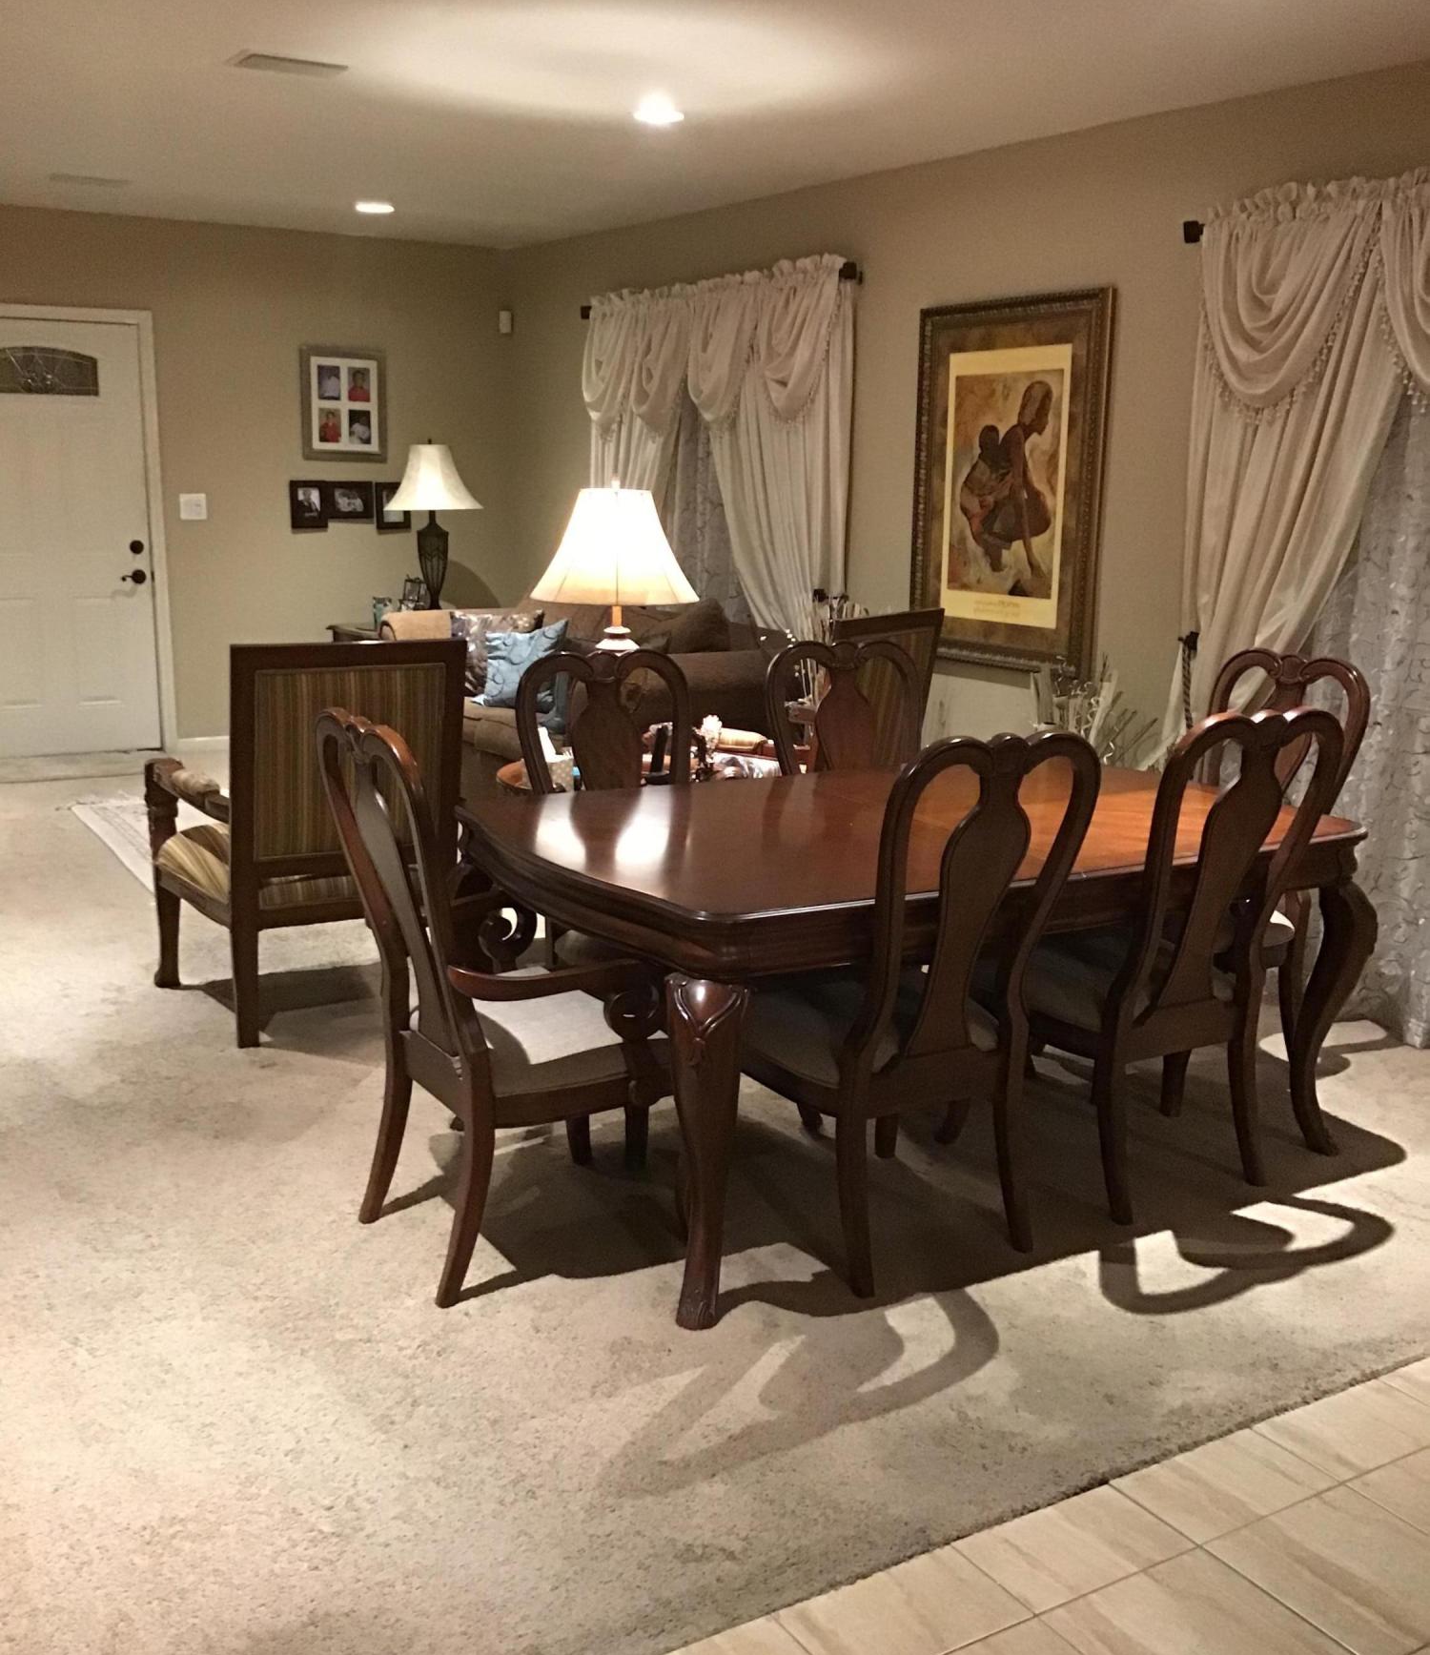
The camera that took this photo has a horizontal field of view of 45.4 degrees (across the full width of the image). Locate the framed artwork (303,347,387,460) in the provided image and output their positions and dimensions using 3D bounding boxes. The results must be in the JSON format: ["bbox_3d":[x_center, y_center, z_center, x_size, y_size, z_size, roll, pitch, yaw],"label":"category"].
[{"bbox_3d":[-1.875,-2.148,8.685,0.428,0.548,0.030,-6,14,-31],"label":"framed artwork"}]

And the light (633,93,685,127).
[{"bbox_3d":[-0.175,-2.225,5.315,0.165,0.050,0.165,1,12,0],"label":"light"}]

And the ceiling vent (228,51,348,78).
[{"bbox_3d":[-1.181,-2.111,4.728,0.300,0.020,0.195,-6,14,-31],"label":"ceiling vent"}]

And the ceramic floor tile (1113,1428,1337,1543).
[{"bbox_3d":[0.782,1.007,2.609,0.300,0.010,0.178,-6,14,-31],"label":"ceramic floor tile"}]

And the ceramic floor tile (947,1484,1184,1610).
[{"bbox_3d":[0.518,1.036,2.455,0.300,0.010,0.180,-6,14,-31],"label":"ceramic floor tile"}]

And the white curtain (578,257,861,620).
[{"bbox_3d":[-0.083,-1.234,7.426,0.170,2.200,2.070,-6,14,-31],"label":"white curtain"}]

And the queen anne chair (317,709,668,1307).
[{"bbox_3d":[-0.379,0.289,3.286,0.620,1.060,0.620,-7,15,-33],"label":"queen anne chair"}]

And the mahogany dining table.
[{"bbox_3d":[0.441,0.346,3.765,1.820,0.753,1.080,-6,14,-31],"label":"mahogany dining table"}]

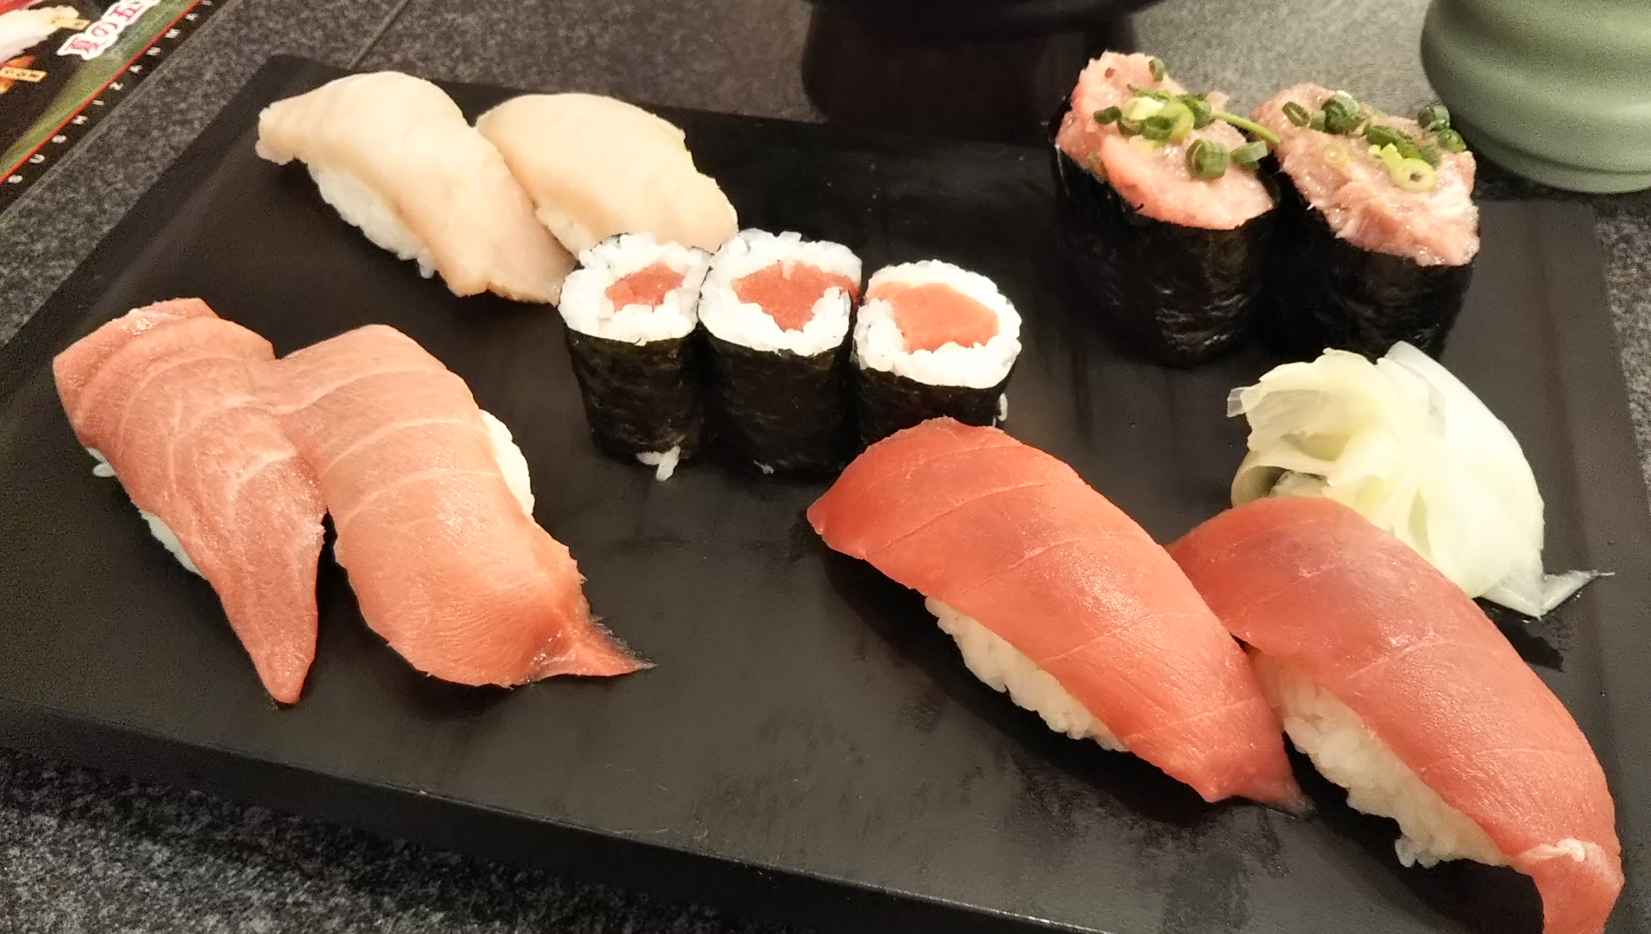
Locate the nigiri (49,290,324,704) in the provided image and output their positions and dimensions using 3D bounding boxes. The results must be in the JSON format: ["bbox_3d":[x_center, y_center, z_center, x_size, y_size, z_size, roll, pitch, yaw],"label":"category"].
[{"bbox_3d":[-0.106,-0.005,0.244,0.035,0.032,0.087,-31,54,-24],"label":"nigiri"}]

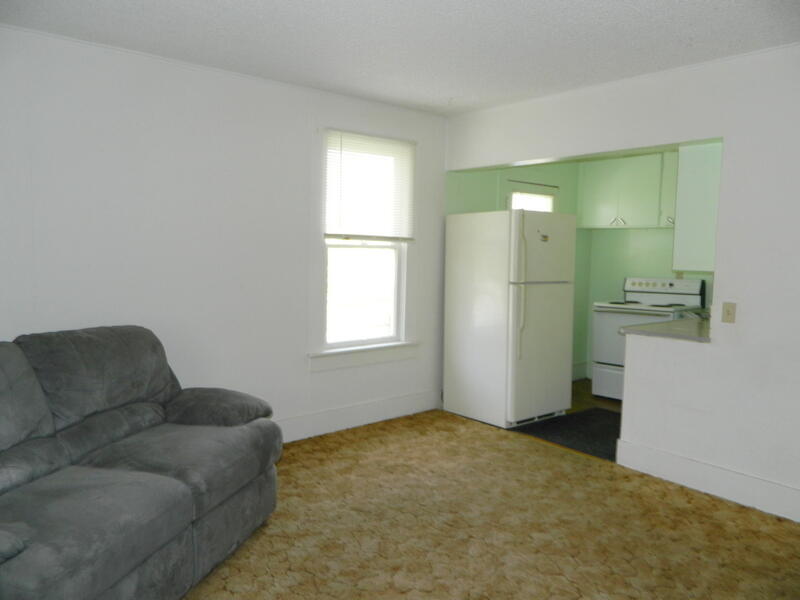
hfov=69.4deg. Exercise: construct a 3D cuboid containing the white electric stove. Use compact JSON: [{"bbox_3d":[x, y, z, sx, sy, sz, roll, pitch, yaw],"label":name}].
[{"bbox_3d":[2.301,0.385,5.369,0.640,1.150,0.760,-4,7,-39],"label":"white electric stove"}]

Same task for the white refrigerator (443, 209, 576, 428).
[{"bbox_3d":[0.937,0.125,4.984,0.770,1.705,0.760,-4,7,-39],"label":"white refrigerator"}]

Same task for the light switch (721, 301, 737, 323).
[{"bbox_3d":[1.878,0.073,3.298,0.012,0.115,0.070,-4,7,-39],"label":"light switch"}]

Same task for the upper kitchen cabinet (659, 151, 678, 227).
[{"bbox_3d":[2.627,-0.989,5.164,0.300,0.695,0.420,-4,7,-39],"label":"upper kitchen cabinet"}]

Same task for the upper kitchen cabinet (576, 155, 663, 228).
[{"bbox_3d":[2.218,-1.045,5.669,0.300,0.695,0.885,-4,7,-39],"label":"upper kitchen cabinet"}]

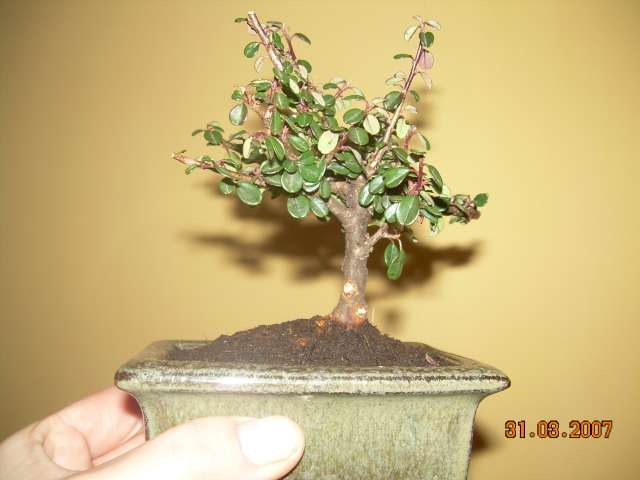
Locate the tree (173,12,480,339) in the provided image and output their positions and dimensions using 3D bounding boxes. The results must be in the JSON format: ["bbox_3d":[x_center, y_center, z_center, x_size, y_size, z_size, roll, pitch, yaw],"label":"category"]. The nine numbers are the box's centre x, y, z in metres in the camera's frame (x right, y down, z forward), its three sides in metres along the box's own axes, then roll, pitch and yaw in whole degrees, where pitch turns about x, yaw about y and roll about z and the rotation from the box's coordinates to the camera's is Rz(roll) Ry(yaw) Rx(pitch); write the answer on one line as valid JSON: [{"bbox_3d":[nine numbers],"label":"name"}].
[{"bbox_3d":[0.004,-0.025,0.250,0.109,0.112,0.090,0,0,0],"label":"tree"}]

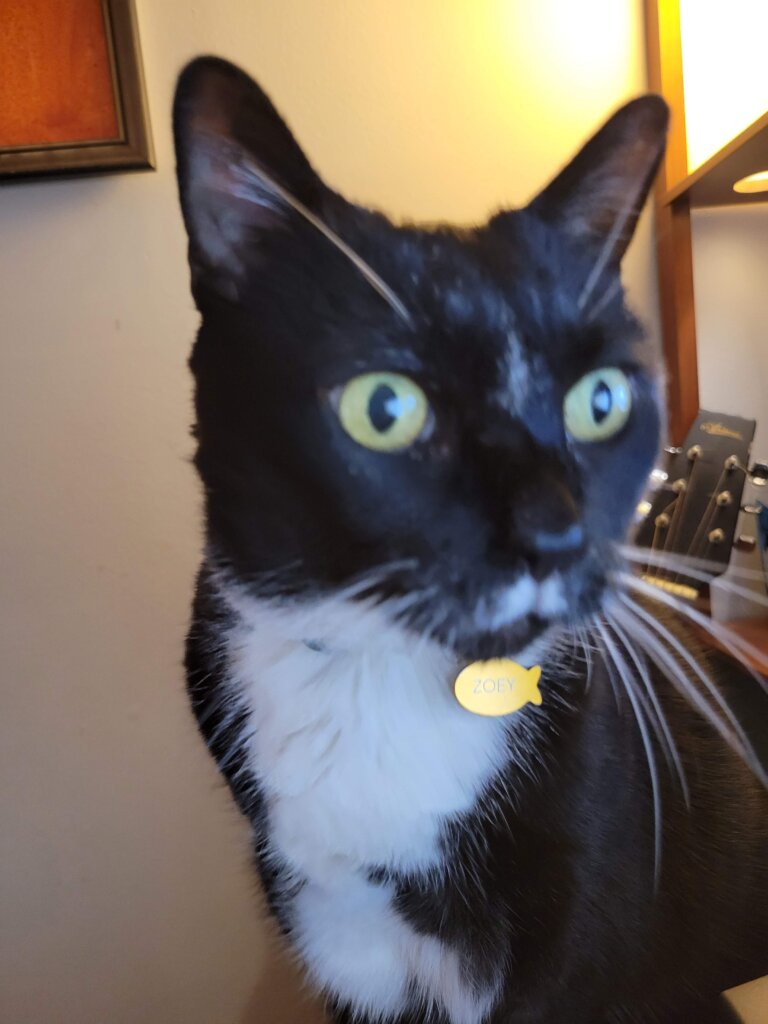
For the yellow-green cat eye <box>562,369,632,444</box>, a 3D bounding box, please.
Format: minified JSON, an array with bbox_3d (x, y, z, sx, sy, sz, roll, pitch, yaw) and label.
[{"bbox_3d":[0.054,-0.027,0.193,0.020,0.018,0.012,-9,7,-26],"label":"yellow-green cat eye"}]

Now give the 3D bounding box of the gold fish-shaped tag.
[{"bbox_3d":[0.032,0.048,0.212,0.024,0.016,0.002,-2,3,-3],"label":"gold fish-shaped tag"}]

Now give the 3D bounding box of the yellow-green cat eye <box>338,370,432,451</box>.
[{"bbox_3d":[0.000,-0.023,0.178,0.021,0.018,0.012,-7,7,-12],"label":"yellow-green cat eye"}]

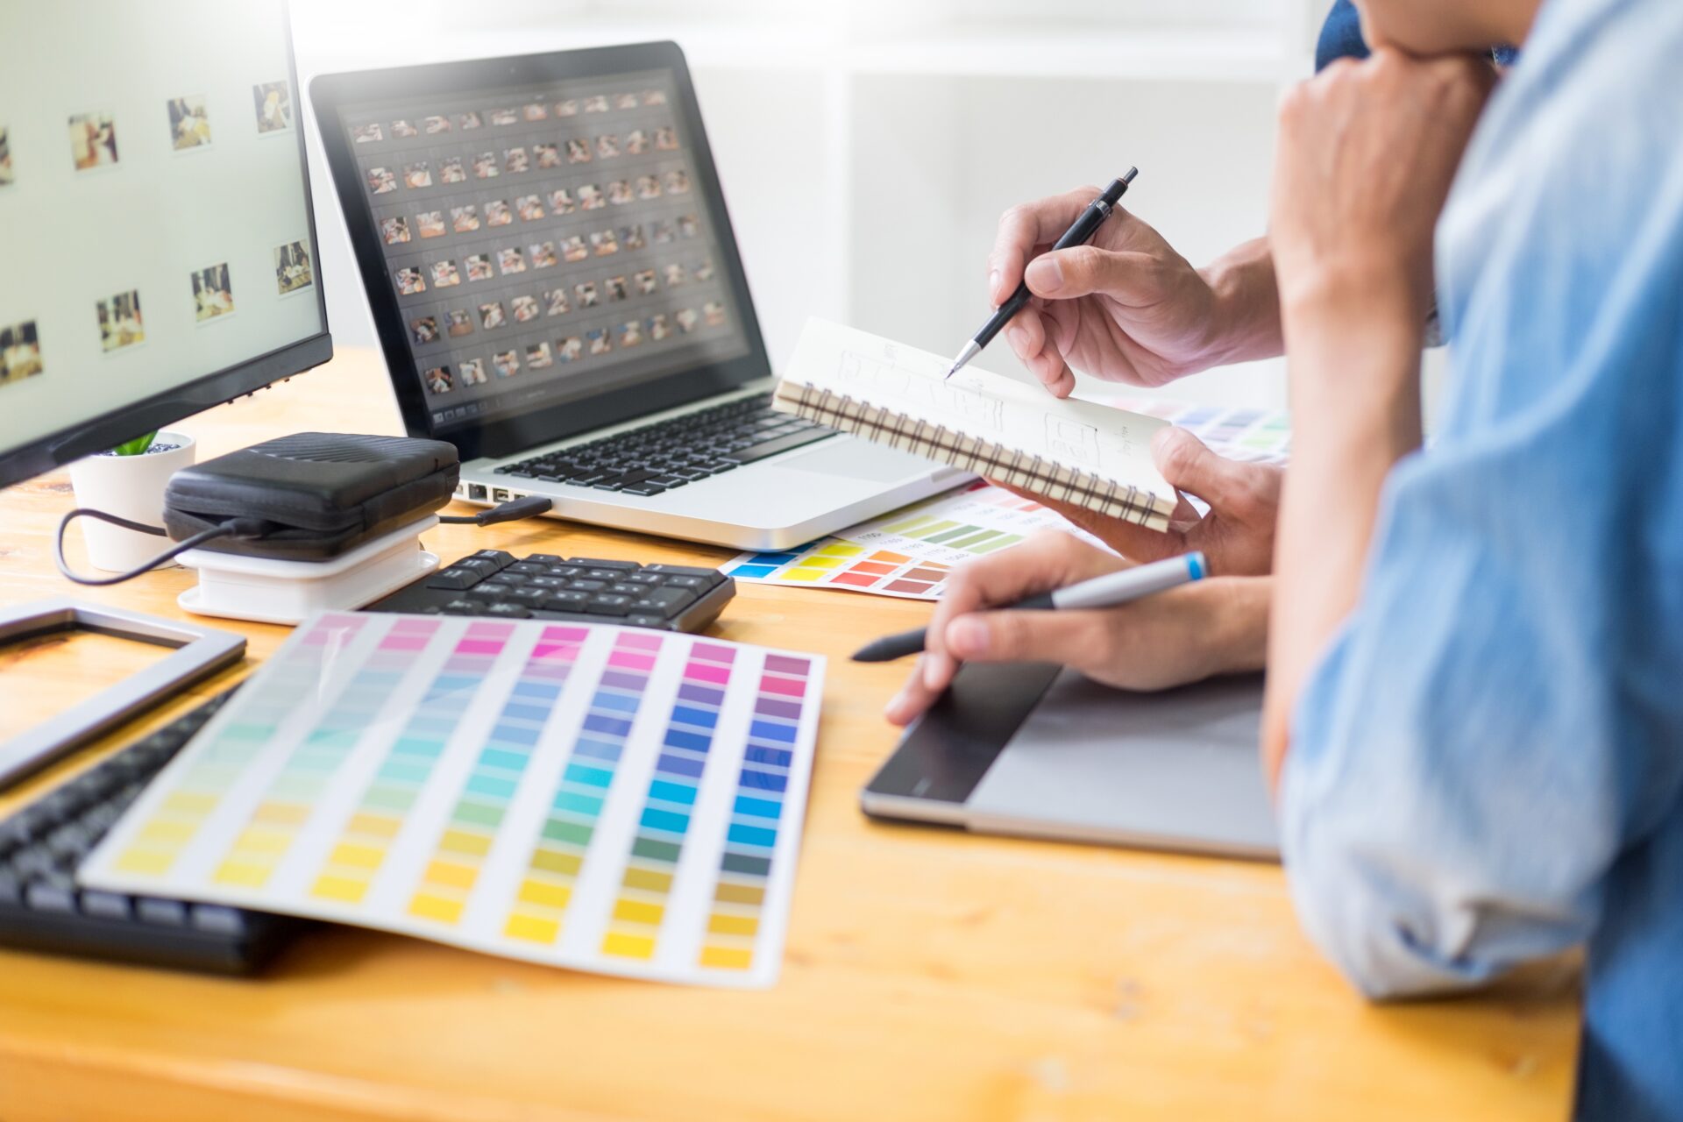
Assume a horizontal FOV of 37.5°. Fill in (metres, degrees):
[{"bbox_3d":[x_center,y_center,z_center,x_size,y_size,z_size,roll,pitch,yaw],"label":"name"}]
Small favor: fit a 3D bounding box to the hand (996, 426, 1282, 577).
[{"bbox_3d":[0.139,-0.029,1.125,0.150,0.058,0.090,8,16,-5],"label":"hand"}]

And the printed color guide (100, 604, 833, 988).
[{"bbox_3d":[-0.116,0.069,0.870,0.210,0.014,0.297,7,16,0],"label":"printed color guide"}]

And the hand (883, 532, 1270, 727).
[{"bbox_3d":[0.092,0.025,0.970,0.155,0.062,0.085,-6,16,-19],"label":"hand"}]

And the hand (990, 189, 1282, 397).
[{"bbox_3d":[0.134,-0.124,1.145,0.140,0.085,0.085,-8,17,-16],"label":"hand"}]

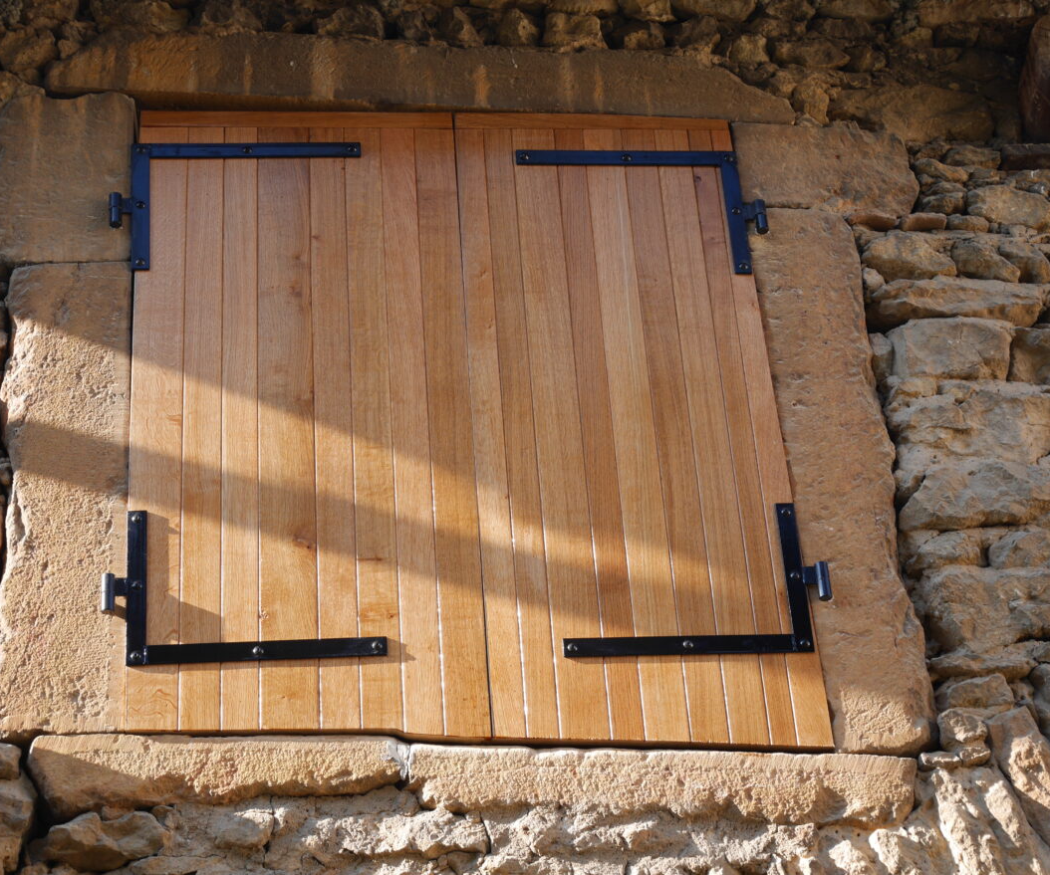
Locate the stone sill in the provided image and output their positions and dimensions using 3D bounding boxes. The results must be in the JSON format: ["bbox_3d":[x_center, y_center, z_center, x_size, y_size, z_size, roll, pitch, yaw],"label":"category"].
[{"bbox_3d":[-0.087,0.642,3.759,1.522,0.154,0.220,1,-32,-5],"label":"stone sill"}]

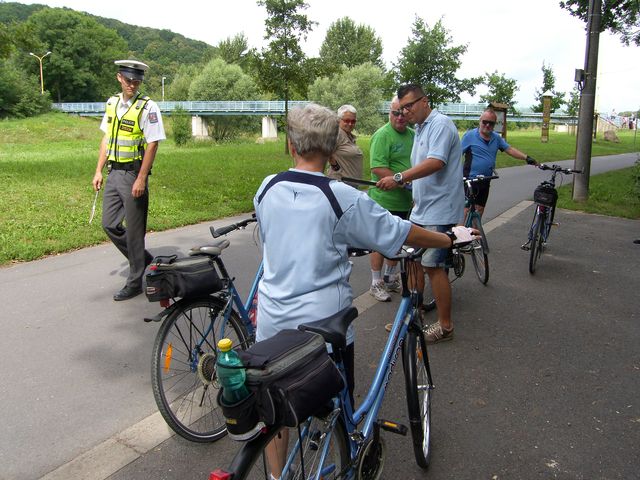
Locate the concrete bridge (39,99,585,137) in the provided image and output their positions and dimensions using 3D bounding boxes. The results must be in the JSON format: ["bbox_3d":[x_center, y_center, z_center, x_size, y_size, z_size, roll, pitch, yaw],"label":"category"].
[{"bbox_3d":[-4.243,-11.706,50.500,54.000,4.000,3.000,3,12,15],"label":"concrete bridge"}]

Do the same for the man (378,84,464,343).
[{"bbox_3d":[0.715,-0.180,3.650,0.600,1.750,0.550,-1,9,-15],"label":"man"}]

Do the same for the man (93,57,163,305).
[{"bbox_3d":[-1.575,-0.500,4.280,0.580,1.860,0.580,4,9,14],"label":"man"}]

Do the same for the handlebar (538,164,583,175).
[{"bbox_3d":[2.846,-0.831,6.100,0.570,0.120,0.180,6,13,28],"label":"handlebar"}]

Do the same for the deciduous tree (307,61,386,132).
[{"bbox_3d":[2.337,-12.026,44.000,6.600,6.100,6.200,2,9,0],"label":"deciduous tree"}]

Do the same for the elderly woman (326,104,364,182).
[{"bbox_3d":[0.246,-0.442,4.963,0.500,1.660,0.380,-11,16,-44],"label":"elderly woman"}]

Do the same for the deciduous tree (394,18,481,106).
[{"bbox_3d":[6.413,-8.781,28.500,4.800,7.000,4.800,2,9,0],"label":"deciduous tree"}]

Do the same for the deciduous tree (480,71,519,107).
[{"bbox_3d":[12.517,-9.388,36.000,2.700,4.700,2.600,4,12,19],"label":"deciduous tree"}]

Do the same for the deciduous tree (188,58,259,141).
[{"bbox_3d":[-10.811,-15.797,58.000,7.800,9.000,7.500,0,11,0],"label":"deciduous tree"}]

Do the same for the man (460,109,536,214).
[{"bbox_3d":[2.017,-0.643,6.019,0.850,1.720,0.450,2,12,11],"label":"man"}]

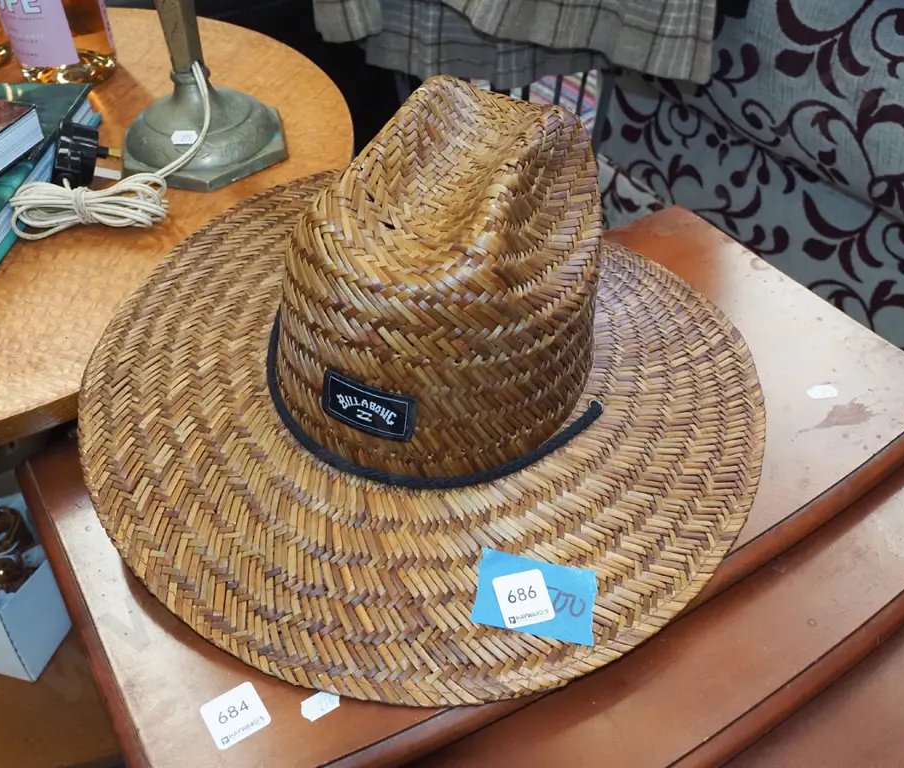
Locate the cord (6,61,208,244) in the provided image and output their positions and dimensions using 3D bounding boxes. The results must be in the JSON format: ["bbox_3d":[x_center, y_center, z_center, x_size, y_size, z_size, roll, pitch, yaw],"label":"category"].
[{"bbox_3d":[-0.268,-0.183,0.741,0.143,0.086,0.135,0,41,0],"label":"cord"}]

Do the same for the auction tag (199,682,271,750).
[{"bbox_3d":[-0.112,0.171,0.489,0.029,0.001,0.029,-24,46,-24],"label":"auction tag"}]

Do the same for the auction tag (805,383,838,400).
[{"bbox_3d":[0.263,0.005,0.672,0.021,0.001,0.013,-4,41,-4],"label":"auction tag"}]

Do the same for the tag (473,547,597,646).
[{"bbox_3d":[0.046,0.116,0.518,0.068,0.002,0.044,13,55,-5],"label":"tag"}]

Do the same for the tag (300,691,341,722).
[{"bbox_3d":[-0.069,0.167,0.493,0.021,0.001,0.013,-25,47,-25],"label":"tag"}]

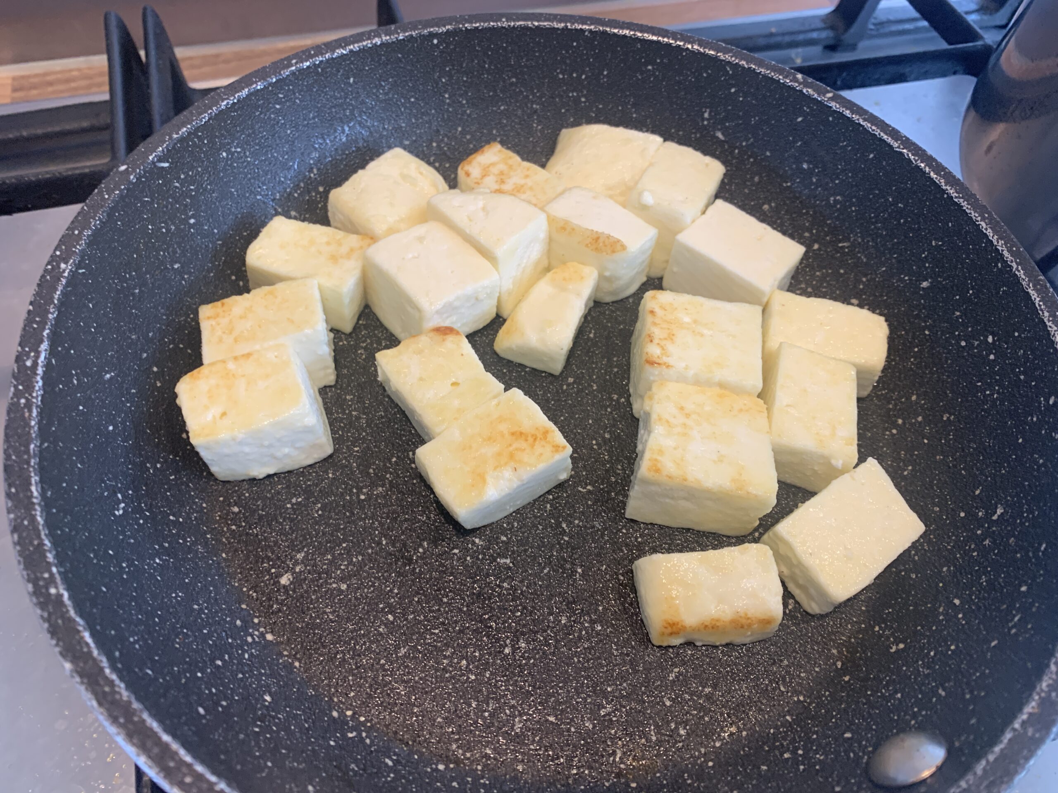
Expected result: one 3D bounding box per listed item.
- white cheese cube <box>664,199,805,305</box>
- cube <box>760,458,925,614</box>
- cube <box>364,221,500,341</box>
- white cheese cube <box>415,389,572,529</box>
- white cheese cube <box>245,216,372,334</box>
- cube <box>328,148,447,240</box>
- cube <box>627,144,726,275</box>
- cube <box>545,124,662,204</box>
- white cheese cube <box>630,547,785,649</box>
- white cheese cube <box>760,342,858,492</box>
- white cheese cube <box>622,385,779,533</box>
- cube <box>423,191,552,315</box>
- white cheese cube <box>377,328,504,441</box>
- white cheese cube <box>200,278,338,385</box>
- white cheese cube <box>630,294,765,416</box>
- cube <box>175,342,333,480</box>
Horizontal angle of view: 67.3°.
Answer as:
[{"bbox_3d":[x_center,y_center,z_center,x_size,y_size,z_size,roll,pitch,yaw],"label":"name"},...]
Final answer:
[{"bbox_3d":[0.061,-0.039,0.239,0.030,0.021,0.023,36,61,17],"label":"white cheese cube"},{"bbox_3d":[0.083,0.037,0.210,0.036,0.012,0.023,-29,68,-20],"label":"cube"},{"bbox_3d":[-0.029,-0.033,0.242,0.027,0.021,0.031,-33,63,-25],"label":"cube"},{"bbox_3d":[-0.010,0.016,0.216,0.034,0.013,0.025,-29,62,-22],"label":"white cheese cube"},{"bbox_3d":[-0.066,-0.037,0.241,0.033,0.021,0.019,22,55,6],"label":"white cheese cube"},{"bbox_3d":[-0.041,-0.057,0.243,0.023,0.018,0.031,37,61,18],"label":"cube"},{"bbox_3d":[0.043,-0.057,0.247,0.021,0.025,0.029,25,58,11],"label":"cube"},{"bbox_3d":[0.022,-0.065,0.252,0.031,0.022,0.029,18,57,7],"label":"cube"},{"bbox_3d":[0.042,0.047,0.186,0.030,0.013,0.018,-3,57,-7],"label":"white cheese cube"},{"bbox_3d":[0.073,0.006,0.211,0.021,0.020,0.030,14,57,4],"label":"white cheese cube"},{"bbox_3d":[0.043,0.016,0.201,0.031,0.022,0.029,8,57,0],"label":"white cheese cube"},{"bbox_3d":[-0.012,-0.044,0.232,0.028,0.028,0.021,37,61,18],"label":"cube"},{"bbox_3d":[-0.025,-0.005,0.230,0.025,0.011,0.028,-29,62,-23],"label":"white cheese cube"},{"bbox_3d":[-0.075,-0.017,0.227,0.033,0.023,0.021,-13,58,-12],"label":"white cheese cube"},{"bbox_3d":[0.049,-0.011,0.234,0.033,0.022,0.029,7,56,-1],"label":"white cheese cube"},{"bbox_3d":[-0.073,0.005,0.212,0.030,0.023,0.021,-18,60,-12],"label":"cube"}]

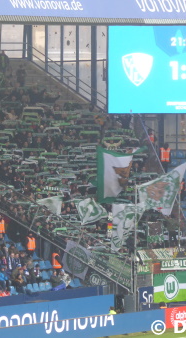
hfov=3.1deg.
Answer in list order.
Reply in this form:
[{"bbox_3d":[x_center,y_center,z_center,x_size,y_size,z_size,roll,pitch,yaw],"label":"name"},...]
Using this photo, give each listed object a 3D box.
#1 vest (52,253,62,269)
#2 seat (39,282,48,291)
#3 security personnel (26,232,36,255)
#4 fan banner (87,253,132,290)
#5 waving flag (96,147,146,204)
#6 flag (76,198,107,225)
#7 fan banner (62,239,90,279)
[{"bbox_3d":[-1.590,4.204,157.500,0.340,0.700,0.500,0,2,-12],"label":"vest"},{"bbox_3d":[-2.298,5.469,160.025,0.420,0.420,0.450,1,2,32],"label":"seat"},{"bbox_3d":[-2.846,3.827,159.500,0.500,1.780,0.360,0,1,-18],"label":"security personnel"},{"bbox_3d":[0.833,4.808,164.070,2.500,1.250,0.050,31,17,28],"label":"fan banner"},{"bbox_3d":[1.336,0.267,167.500,2.350,2.720,0.500,0,1,-6],"label":"waving flag"},{"bbox_3d":[-0.071,2.016,163.500,1.450,1.250,0.350,0,1,-6],"label":"flag"},{"bbox_3d":[-0.766,4.383,165.104,1.350,1.350,0.050,25,15,29],"label":"fan banner"}]

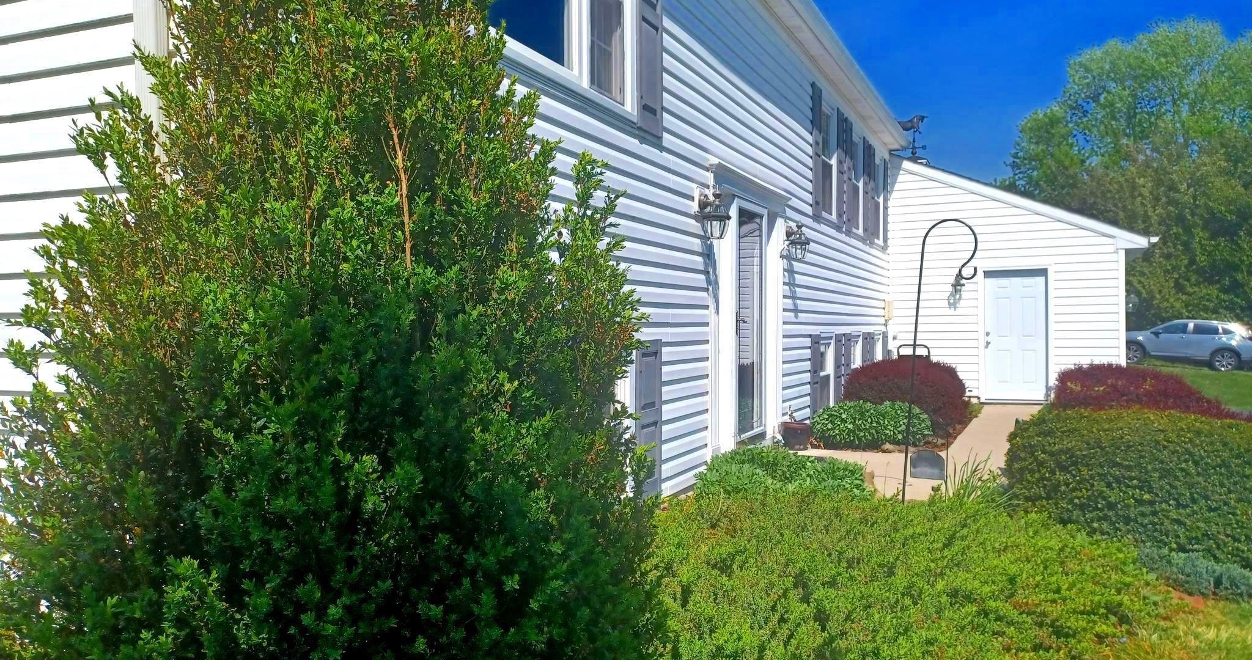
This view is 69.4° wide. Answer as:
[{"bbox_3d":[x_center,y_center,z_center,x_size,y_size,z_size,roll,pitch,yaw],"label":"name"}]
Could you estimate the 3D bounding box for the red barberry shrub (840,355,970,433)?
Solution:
[{"bbox_3d":[3.387,0.763,11.007,1.414,0.819,1.464,0,0,25],"label":"red barberry shrub"}]

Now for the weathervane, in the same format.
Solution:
[{"bbox_3d":[5.681,-3.871,17.984,0.680,0.856,0.460,0,0,20],"label":"weathervane"}]

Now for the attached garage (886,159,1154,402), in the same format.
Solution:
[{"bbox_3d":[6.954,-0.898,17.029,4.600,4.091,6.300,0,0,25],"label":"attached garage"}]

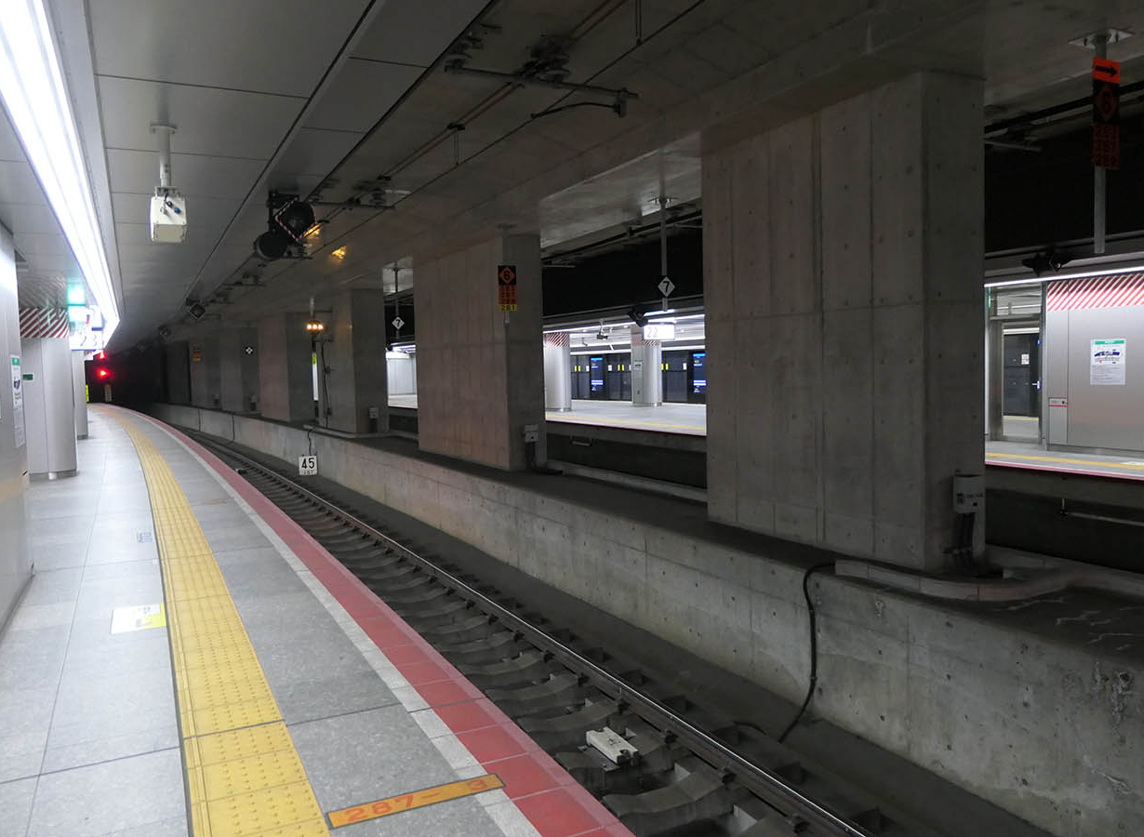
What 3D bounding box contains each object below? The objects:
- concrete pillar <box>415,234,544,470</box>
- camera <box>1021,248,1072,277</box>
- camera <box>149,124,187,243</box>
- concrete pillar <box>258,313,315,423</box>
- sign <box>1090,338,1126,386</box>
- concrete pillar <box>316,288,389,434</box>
[{"bbox_3d":[-1.977,-1.232,16.643,0.723,4.040,4.876,-3,4,-28],"label":"concrete pillar"},{"bbox_3d":[6.287,-2.071,11.108,0.420,0.360,0.460,-3,4,-28],"label":"camera"},{"bbox_3d":[-1.972,-1.147,4.063,0.160,0.530,0.420,-3,4,-28],"label":"camera"},{"bbox_3d":[-11.628,-2.042,34.009,1.066,4.040,6.081,-3,4,-30],"label":"concrete pillar"},{"bbox_3d":[8.034,-0.843,12.543,0.020,0.720,0.520,-3,4,-28],"label":"sign"},{"bbox_3d":[-6.709,-1.641,25.355,0.933,4.040,4.504,-3,4,-28],"label":"concrete pillar"}]

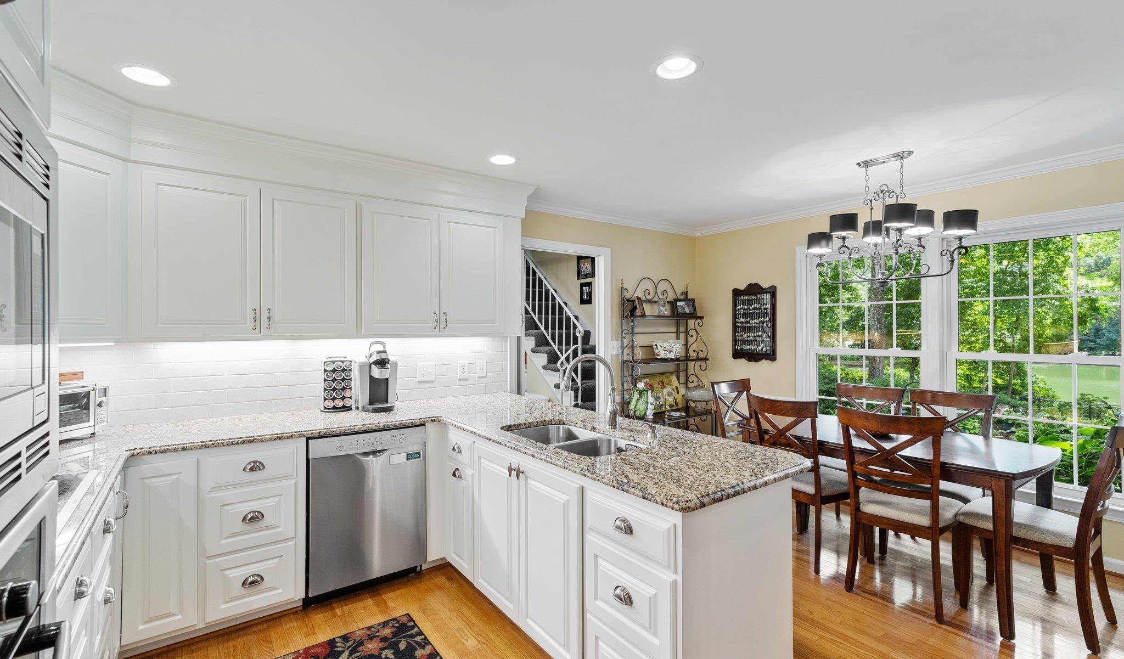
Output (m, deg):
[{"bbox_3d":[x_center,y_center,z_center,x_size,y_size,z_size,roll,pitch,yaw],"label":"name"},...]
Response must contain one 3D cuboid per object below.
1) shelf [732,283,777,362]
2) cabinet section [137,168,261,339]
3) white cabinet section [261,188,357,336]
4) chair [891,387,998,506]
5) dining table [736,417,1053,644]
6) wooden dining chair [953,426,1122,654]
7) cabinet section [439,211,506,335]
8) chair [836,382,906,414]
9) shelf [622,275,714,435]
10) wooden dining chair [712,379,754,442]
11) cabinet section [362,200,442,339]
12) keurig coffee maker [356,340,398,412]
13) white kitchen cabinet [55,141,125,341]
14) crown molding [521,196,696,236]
[{"bbox_3d":[1.802,-0.060,4.688,0.060,0.740,0.420,0,0,-36],"label":"shelf"},{"bbox_3d":[-1.865,-0.354,2.593,0.491,0.785,0.325,0,0,-37],"label":"cabinet section"},{"bbox_3d":[-1.475,-0.355,2.882,0.480,0.785,0.325,0,0,-37],"label":"white cabinet section"},{"bbox_3d":[2.306,0.908,3.073,0.550,0.975,0.465,0,0,-36],"label":"chair"},{"bbox_3d":[1.919,1.014,2.992,0.920,0.765,1.480,0,0,-36],"label":"dining table"},{"bbox_3d":[2.323,0.908,2.443,0.465,0.970,0.550,0,0,-36],"label":"wooden dining chair"},{"bbox_3d":[-0.687,-0.357,3.467,0.480,0.785,0.325,0,0,-37],"label":"cabinet section"},{"bbox_3d":[2.024,0.911,3.474,0.550,0.975,0.465,0,0,-36],"label":"chair"},{"bbox_3d":[1.045,0.461,4.656,0.940,1.890,0.480,0,0,-36],"label":"shelf"},{"bbox_3d":[1.516,0.913,3.777,0.465,0.975,0.550,0,0,-36],"label":"wooden dining chair"},{"bbox_3d":[-1.072,-0.356,3.181,0.485,0.785,0.325,0,0,-37],"label":"cabinet section"},{"bbox_3d":[-1.141,0.287,3.088,0.225,0.400,0.310,0,0,-28],"label":"keurig coffee maker"},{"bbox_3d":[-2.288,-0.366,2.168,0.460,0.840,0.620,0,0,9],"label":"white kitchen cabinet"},{"bbox_3d":[0.545,-1.004,4.564,2.220,0.080,0.080,0,0,-36],"label":"crown molding"}]

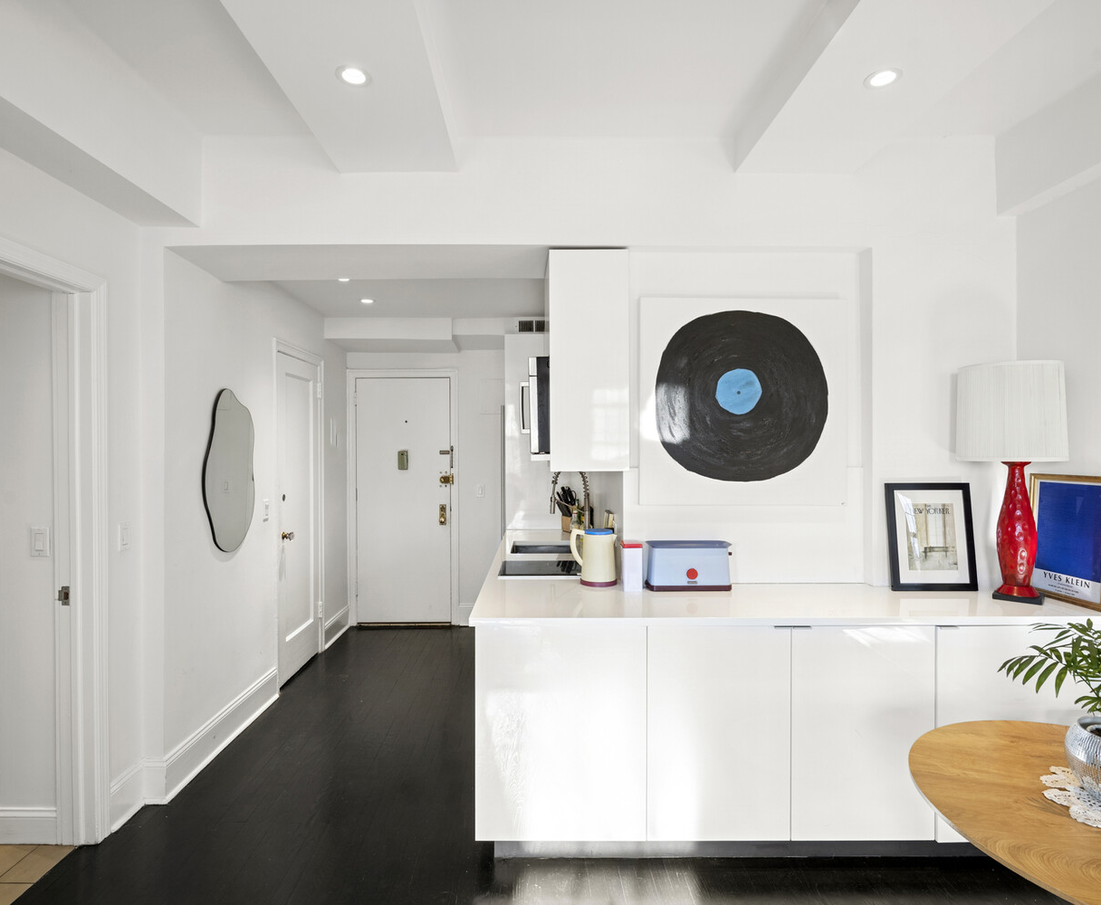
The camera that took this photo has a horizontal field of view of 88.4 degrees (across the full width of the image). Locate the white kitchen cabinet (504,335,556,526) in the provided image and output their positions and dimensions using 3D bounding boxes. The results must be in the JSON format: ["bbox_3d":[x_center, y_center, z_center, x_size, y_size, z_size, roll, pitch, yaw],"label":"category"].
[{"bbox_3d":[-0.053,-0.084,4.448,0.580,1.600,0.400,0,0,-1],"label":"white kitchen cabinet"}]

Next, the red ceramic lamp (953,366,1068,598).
[{"bbox_3d":[1.846,0.120,2.251,0.345,0.916,0.345,0,0,-1],"label":"red ceramic lamp"}]

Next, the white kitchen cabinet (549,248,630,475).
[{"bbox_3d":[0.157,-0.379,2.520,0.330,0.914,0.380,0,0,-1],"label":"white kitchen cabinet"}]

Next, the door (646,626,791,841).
[{"bbox_3d":[0.605,1.009,2.030,0.515,0.767,0.020,0,0,0],"label":"door"}]

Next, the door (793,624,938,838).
[{"bbox_3d":[1.113,0.997,2.020,0.512,0.762,0.020,0,0,0],"label":"door"}]

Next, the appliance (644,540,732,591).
[{"bbox_3d":[0.592,0.485,2.418,0.362,0.188,0.150,0,0,-1],"label":"appliance"}]

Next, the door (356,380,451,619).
[{"bbox_3d":[-1.265,0.416,4.880,0.825,2.110,0.050,0,0,-1],"label":"door"}]

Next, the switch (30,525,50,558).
[{"bbox_3d":[-1.943,0.344,2.155,0.072,0.114,0.012,0,0,-1],"label":"switch"}]

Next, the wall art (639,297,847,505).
[{"bbox_3d":[0.839,-0.223,2.465,0.900,0.900,0.035,0,0,-1],"label":"wall art"}]

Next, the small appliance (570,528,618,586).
[{"bbox_3d":[0.195,0.463,2.502,0.207,0.232,0.160,0,0,-1],"label":"small appliance"}]

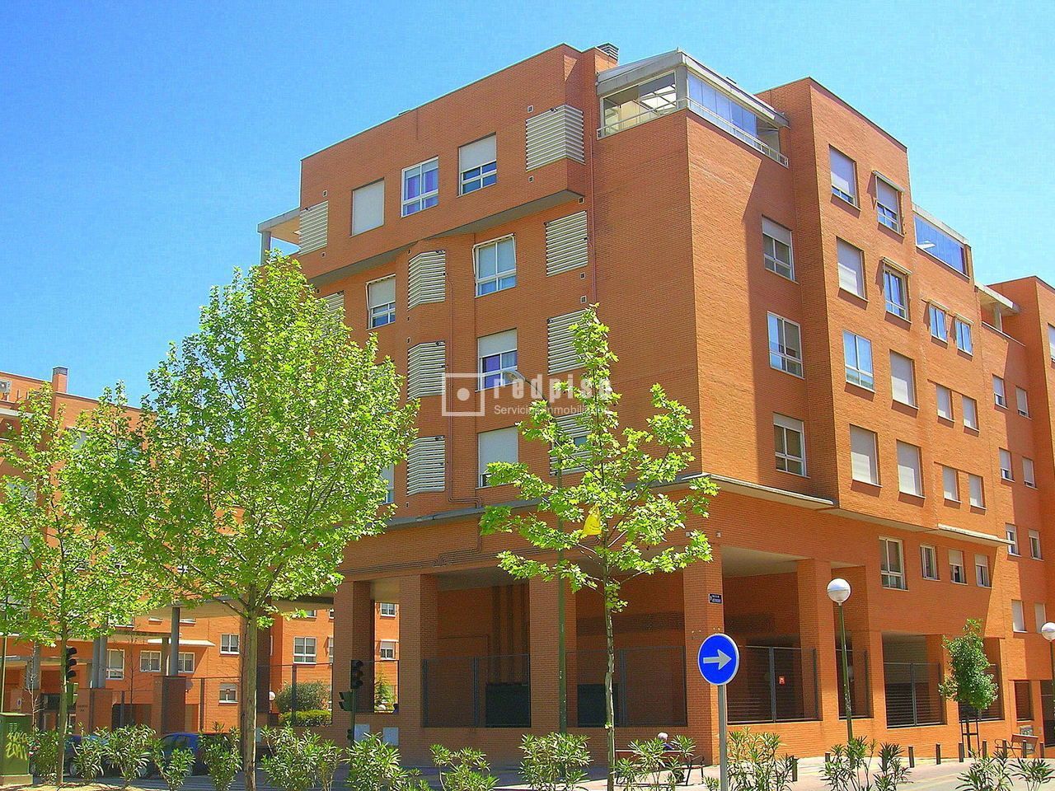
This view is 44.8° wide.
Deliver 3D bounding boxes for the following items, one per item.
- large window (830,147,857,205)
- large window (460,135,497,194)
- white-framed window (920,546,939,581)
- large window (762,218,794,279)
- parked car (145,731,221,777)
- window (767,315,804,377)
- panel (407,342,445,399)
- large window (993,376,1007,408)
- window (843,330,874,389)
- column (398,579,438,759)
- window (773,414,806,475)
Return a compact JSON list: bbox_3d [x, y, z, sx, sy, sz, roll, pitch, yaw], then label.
[{"bbox_3d":[10.106,-6.950,41.064,0.180,1.701,1.817,-12,-18,40],"label":"large window"},{"bbox_3d":[-1.473,-7.052,39.584,1.580,1.640,0.170,-12,-17,40],"label":"large window"},{"bbox_3d":[13.462,5.640,43.102,0.180,1.137,1.182,-12,-18,40],"label":"white-framed window"},{"bbox_3d":[7.498,-4.374,38.572,0.160,1.665,1.770,-12,-18,40],"label":"large window"},{"bbox_3d":[-11.190,11.761,42.208,3.800,1.400,1.650,-12,-17,40],"label":"parked car"},{"bbox_3d":[7.550,-1.464,37.616,0.150,1.640,1.840,-12,-17,40],"label":"window"},{"bbox_3d":[-3.236,-0.731,39.846,1.500,1.690,0.420,-12,-18,40],"label":"panel"},{"bbox_3d":[19.040,-0.128,51.801,0.180,1.235,1.186,-12,-18,40],"label":"large window"},{"bbox_3d":[10.433,-1.076,40.456,0.158,1.685,1.853,-12,-18,40],"label":"window"},{"bbox_3d":[-3.364,8.340,39.511,0.970,5.620,0.740,-12,-18,40],"label":"column"},{"bbox_3d":[7.564,1.467,37.201,0.180,1.666,1.747,-12,-18,40],"label":"window"}]

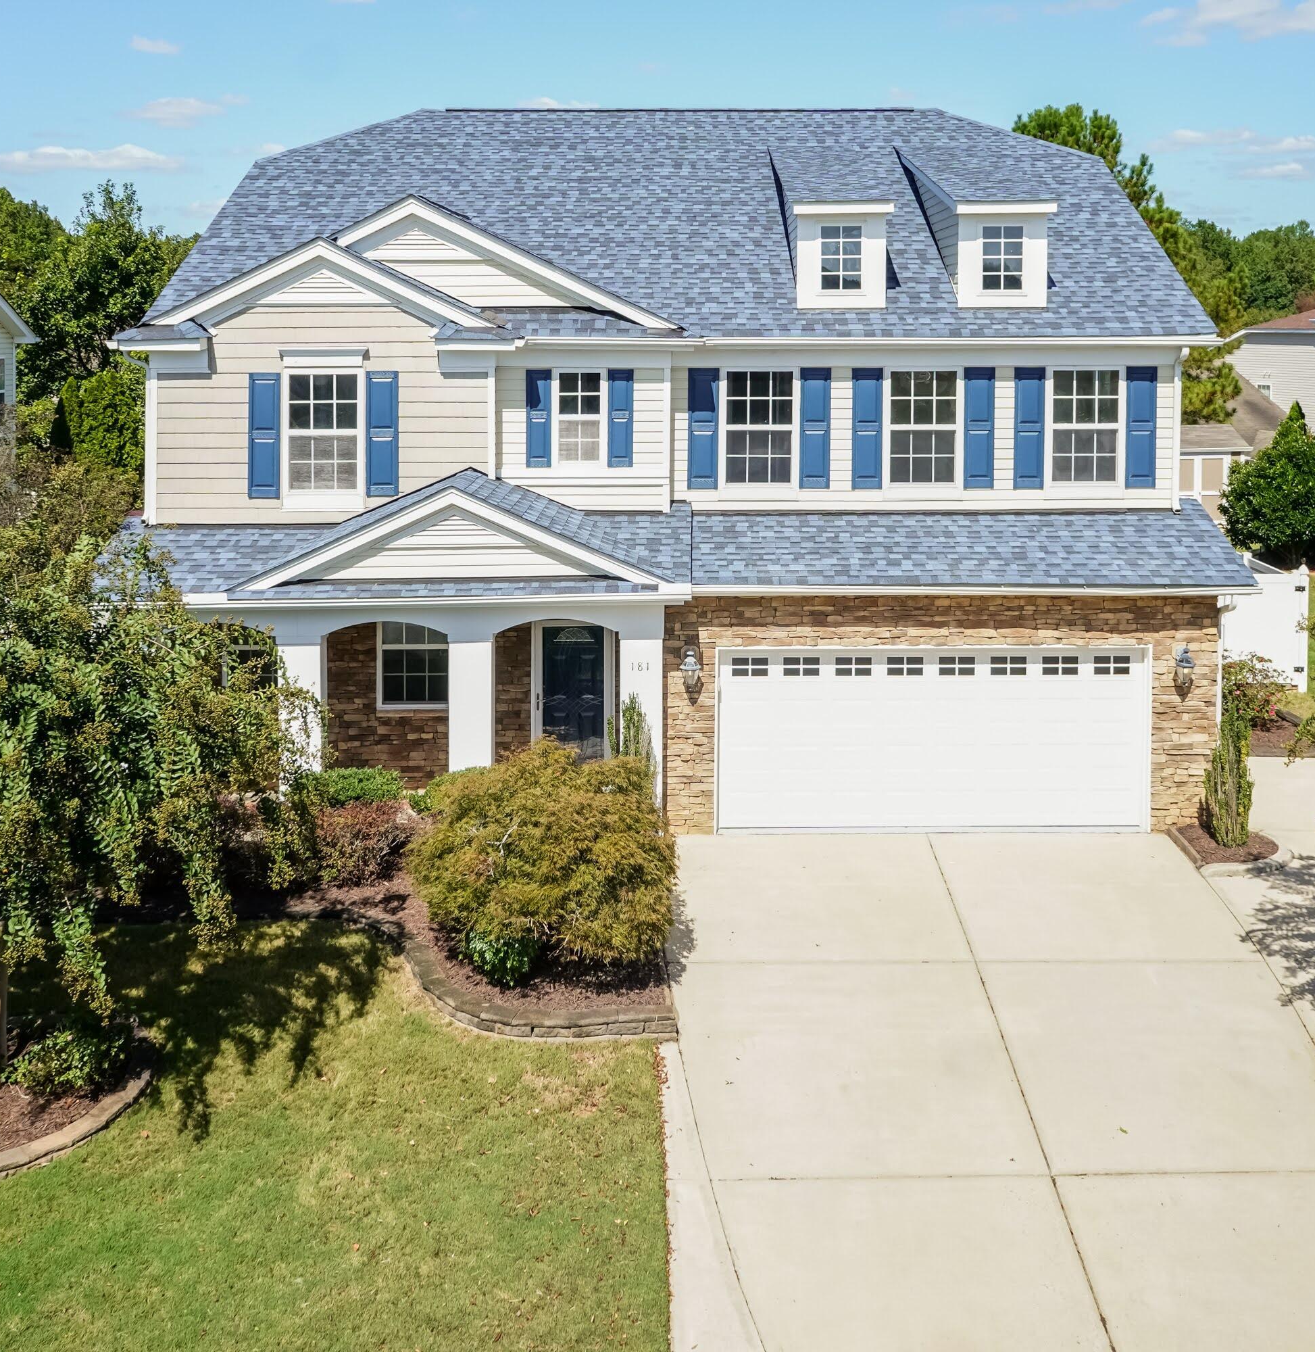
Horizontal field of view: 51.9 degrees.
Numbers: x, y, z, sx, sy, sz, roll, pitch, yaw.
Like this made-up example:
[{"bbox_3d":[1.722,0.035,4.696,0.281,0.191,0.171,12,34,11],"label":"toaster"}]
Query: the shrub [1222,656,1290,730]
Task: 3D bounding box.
[{"bbox_3d":[8.200,0.220,18.700,1.150,1.050,1.100,0,8,0],"label":"shrub"}]

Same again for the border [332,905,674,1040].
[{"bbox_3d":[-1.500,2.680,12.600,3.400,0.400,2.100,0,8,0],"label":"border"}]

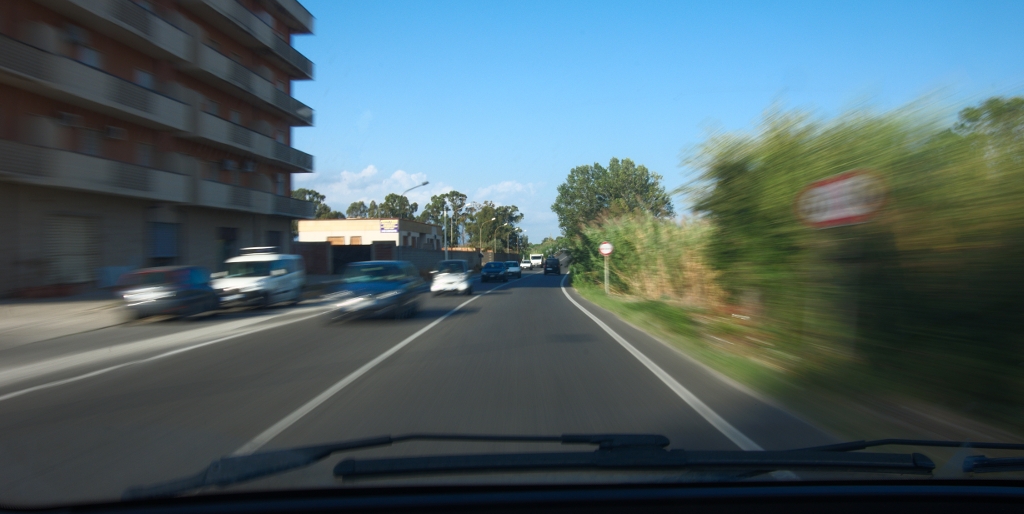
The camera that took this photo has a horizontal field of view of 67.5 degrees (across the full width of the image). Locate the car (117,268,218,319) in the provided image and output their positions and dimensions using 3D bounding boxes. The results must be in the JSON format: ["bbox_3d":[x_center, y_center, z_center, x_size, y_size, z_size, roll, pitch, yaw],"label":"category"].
[{"bbox_3d":[-9.900,0.920,22.300,1.680,1.430,3.900,0,0,-3],"label":"car"}]

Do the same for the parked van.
[{"bbox_3d":[-8.750,0.650,26.600,1.780,1.880,4.200,0,0,3],"label":"parked van"}]

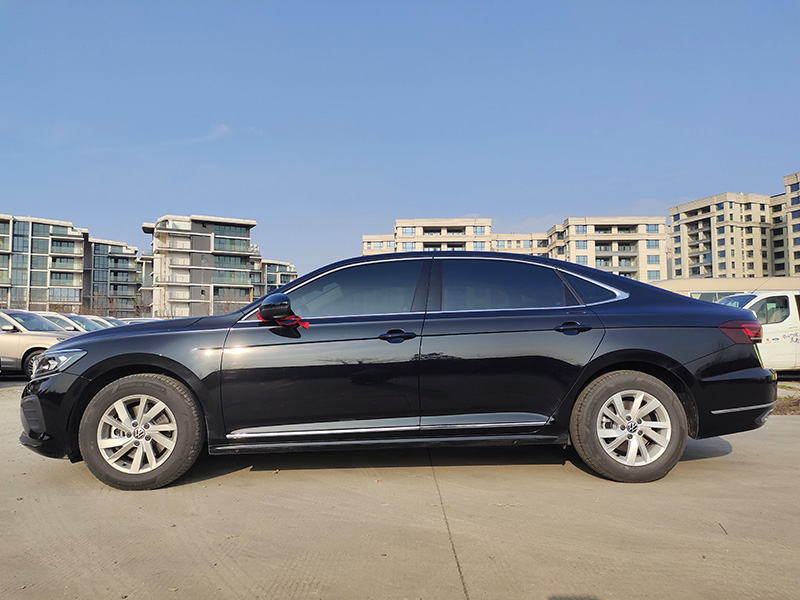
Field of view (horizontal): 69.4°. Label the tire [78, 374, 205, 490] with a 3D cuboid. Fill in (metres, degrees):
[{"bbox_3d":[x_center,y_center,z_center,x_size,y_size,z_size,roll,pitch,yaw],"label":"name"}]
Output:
[{"bbox_3d":[-1.492,0.761,3.382,0.660,0.655,0.220,0,-4,-2],"label":"tire"}]

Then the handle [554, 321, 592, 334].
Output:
[{"bbox_3d":[1.023,0.163,3.412,0.215,0.075,0.055,0,-4,-2],"label":"handle"}]

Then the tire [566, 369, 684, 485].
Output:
[{"bbox_3d":[1.376,0.757,3.504,0.660,0.655,0.220,0,-4,-2],"label":"tire"}]

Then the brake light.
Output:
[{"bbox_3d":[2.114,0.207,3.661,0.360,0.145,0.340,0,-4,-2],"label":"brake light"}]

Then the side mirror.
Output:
[{"bbox_3d":[-0.708,0.055,3.280,0.180,0.175,0.230,0,-4,-2],"label":"side mirror"}]

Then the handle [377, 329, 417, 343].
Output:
[{"bbox_3d":[-0.015,0.206,3.360,0.215,0.075,0.055,0,-4,-2],"label":"handle"}]

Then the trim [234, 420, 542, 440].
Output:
[{"bbox_3d":[-0.060,0.747,3.324,1.860,0.075,0.035,0,-4,-2],"label":"trim"}]

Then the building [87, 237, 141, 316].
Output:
[{"bbox_3d":[-69.095,-1.784,137.684,11.500,23.000,12.000,1,-4,-22],"label":"building"}]

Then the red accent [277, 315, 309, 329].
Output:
[{"bbox_3d":[-0.608,0.120,3.290,0.180,0.080,0.120,0,-4,-2],"label":"red accent"}]

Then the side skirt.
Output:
[{"bbox_3d":[-0.055,0.840,3.368,2.080,0.085,0.110,0,-4,-2],"label":"side skirt"}]

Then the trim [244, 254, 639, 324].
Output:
[{"bbox_3d":[0.236,-0.077,3.559,2.350,0.450,0.240,0,-4,-2],"label":"trim"}]

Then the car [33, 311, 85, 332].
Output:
[{"bbox_3d":[-8.900,1.083,15.195,4.650,1.580,1.850,0,-4,-2],"label":"car"}]

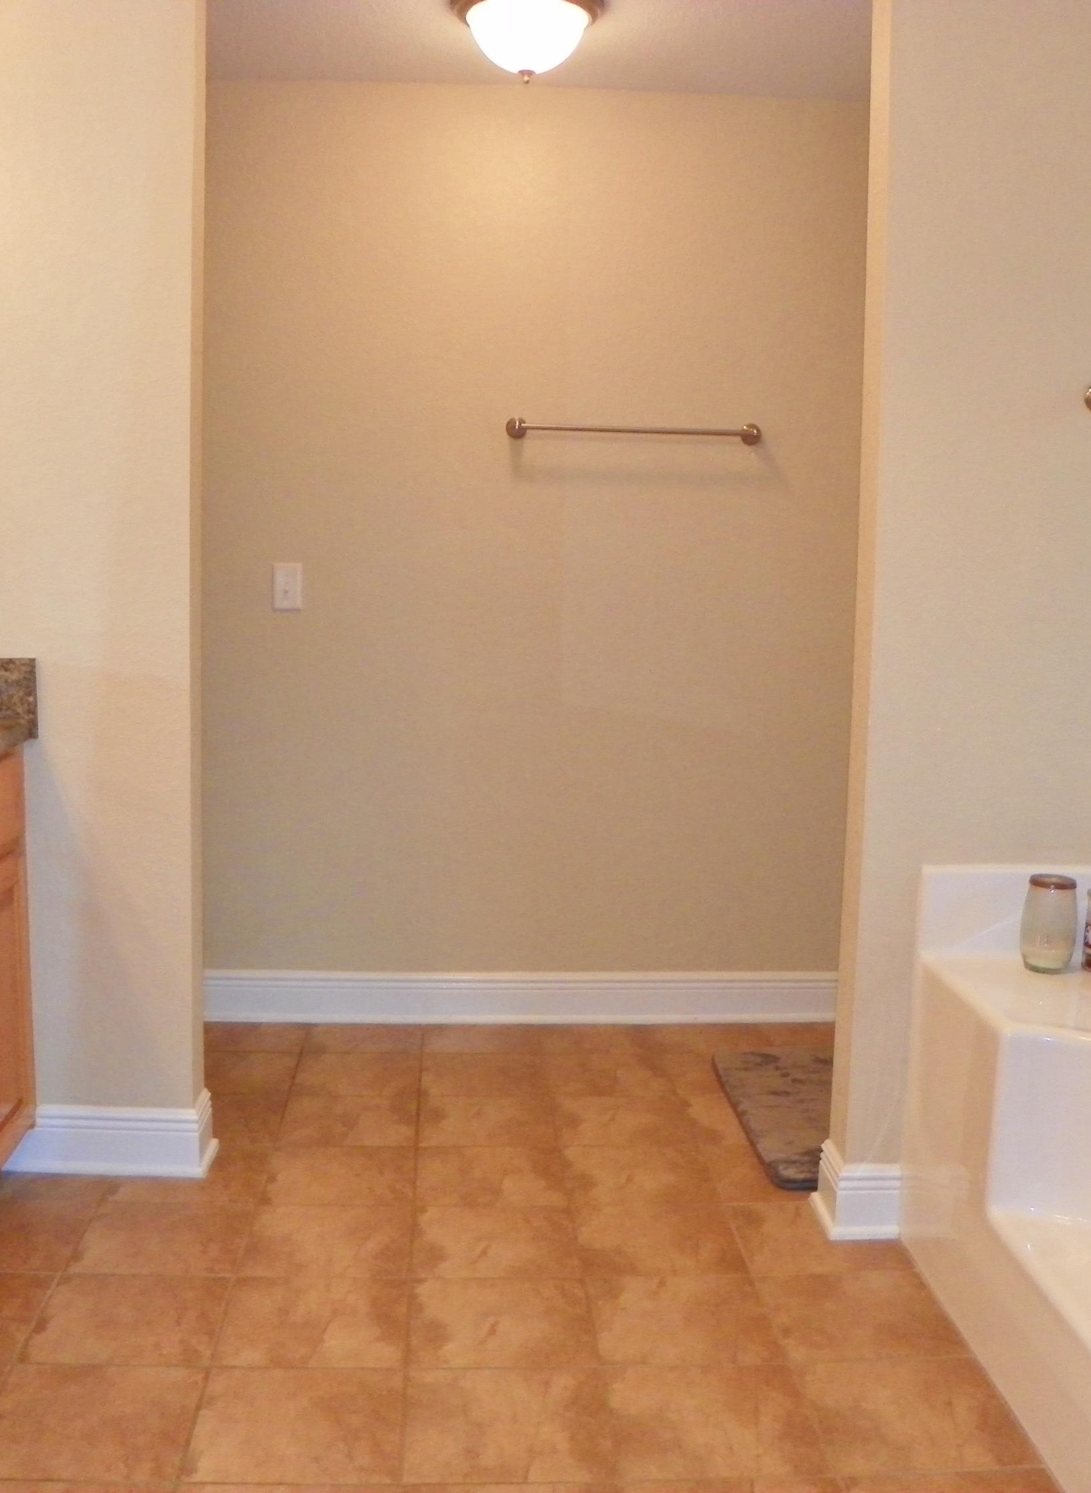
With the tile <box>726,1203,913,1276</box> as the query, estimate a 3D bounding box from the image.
[{"bbox_3d":[0.505,0.911,2.782,0.300,0.012,0.300,1,7,-4],"label":"tile"}]

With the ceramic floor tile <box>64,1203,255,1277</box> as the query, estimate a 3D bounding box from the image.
[{"bbox_3d":[-0.684,0.892,2.696,0.302,0.010,0.302,1,7,-4],"label":"ceramic floor tile"}]

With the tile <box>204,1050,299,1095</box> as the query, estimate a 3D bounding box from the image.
[{"bbox_3d":[-0.751,0.789,3.606,0.300,0.012,0.300,1,7,-4],"label":"tile"}]

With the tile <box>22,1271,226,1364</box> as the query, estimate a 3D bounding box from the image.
[{"bbox_3d":[-0.668,0.935,2.429,0.298,0.010,0.298,1,7,-4],"label":"tile"}]

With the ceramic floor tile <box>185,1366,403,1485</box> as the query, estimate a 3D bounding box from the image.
[{"bbox_3d":[-0.354,0.983,2.166,0.300,0.012,0.300,1,7,-4],"label":"ceramic floor tile"}]

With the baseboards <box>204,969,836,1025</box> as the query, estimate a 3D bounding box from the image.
[{"bbox_3d":[-0.048,0.692,4.110,1.800,0.142,0.022,1,7,-4],"label":"baseboards"}]

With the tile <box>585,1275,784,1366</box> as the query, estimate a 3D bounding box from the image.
[{"bbox_3d":[0.225,0.942,2.461,0.300,0.012,0.300,1,7,-4],"label":"tile"}]

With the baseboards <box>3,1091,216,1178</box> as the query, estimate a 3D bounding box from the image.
[{"bbox_3d":[-0.897,0.783,3.086,0.420,0.142,0.200,1,7,-4],"label":"baseboards"}]

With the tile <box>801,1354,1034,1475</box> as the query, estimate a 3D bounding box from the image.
[{"bbox_3d":[0.532,0.973,2.177,0.302,0.010,0.302,1,7,-4],"label":"tile"}]

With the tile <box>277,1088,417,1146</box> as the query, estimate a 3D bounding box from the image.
[{"bbox_3d":[-0.437,0.843,3.357,0.300,0.012,0.300,1,7,-4],"label":"tile"}]

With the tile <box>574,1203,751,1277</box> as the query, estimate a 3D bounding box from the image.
[{"bbox_3d":[0.207,0.909,2.760,0.300,0.012,0.300,1,7,-4],"label":"tile"}]

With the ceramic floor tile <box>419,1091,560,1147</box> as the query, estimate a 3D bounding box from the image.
[{"bbox_3d":[-0.130,0.840,3.342,0.298,0.010,0.298,1,7,-4],"label":"ceramic floor tile"}]

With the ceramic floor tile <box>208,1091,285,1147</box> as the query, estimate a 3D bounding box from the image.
[{"bbox_3d":[-0.727,0.825,3.294,0.302,0.010,0.302,1,7,-4],"label":"ceramic floor tile"}]

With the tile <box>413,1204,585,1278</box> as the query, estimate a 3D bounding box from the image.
[{"bbox_3d":[-0.092,0.912,2.749,0.298,0.010,0.298,1,7,-4],"label":"tile"}]

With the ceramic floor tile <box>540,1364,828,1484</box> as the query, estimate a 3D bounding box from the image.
[{"bbox_3d":[0.232,0.972,2.163,0.320,0.012,0.300,1,7,-4],"label":"ceramic floor tile"}]

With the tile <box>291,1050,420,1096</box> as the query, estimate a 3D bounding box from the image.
[{"bbox_3d":[-0.458,0.807,3.667,0.300,0.012,0.300,1,7,-4],"label":"tile"}]

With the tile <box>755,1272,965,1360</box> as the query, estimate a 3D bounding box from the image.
[{"bbox_3d":[0.518,0.944,2.474,0.302,0.010,0.302,1,7,-4],"label":"tile"}]

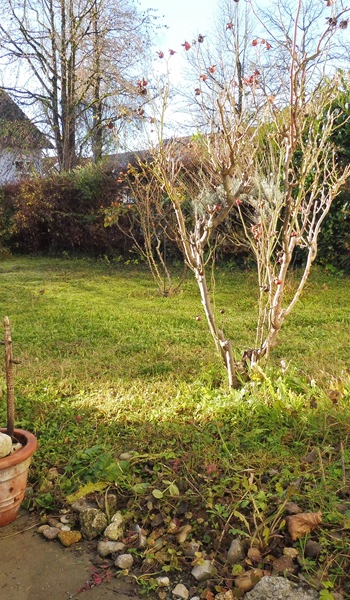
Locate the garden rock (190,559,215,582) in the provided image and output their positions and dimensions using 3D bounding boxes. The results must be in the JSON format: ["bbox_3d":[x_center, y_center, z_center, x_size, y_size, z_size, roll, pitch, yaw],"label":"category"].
[{"bbox_3d":[0.067,0.637,1.360,0.057,0.047,0.053,0,10,0],"label":"garden rock"}]

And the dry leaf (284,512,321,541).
[{"bbox_3d":[0.334,0.588,1.500,0.090,0.055,0.070,0,10,0],"label":"dry leaf"}]

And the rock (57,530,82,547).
[{"bbox_3d":[-0.261,0.595,1.438,0.059,0.030,0.042,-3,8,-11],"label":"rock"}]

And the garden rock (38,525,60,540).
[{"bbox_3d":[-0.320,0.593,1.471,0.056,0.028,0.041,-3,8,-13],"label":"garden rock"}]

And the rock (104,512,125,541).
[{"bbox_3d":[-0.153,0.573,1.466,0.053,0.061,0.063,-2,8,-7],"label":"rock"}]

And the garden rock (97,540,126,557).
[{"bbox_3d":[-0.153,0.600,1.393,0.068,0.029,0.041,-2,8,-7],"label":"garden rock"}]

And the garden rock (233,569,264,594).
[{"bbox_3d":[0.161,0.609,1.252,0.062,0.037,0.050,0,8,7],"label":"garden rock"}]

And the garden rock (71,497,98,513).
[{"bbox_3d":[-0.251,0.570,1.602,0.072,0.033,0.061,-3,8,-10],"label":"garden rock"}]

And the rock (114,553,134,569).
[{"bbox_3d":[-0.117,0.606,1.340,0.043,0.029,0.037,-2,8,-6],"label":"rock"}]

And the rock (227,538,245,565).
[{"bbox_3d":[0.152,0.620,1.425,0.045,0.055,0.045,0,10,0],"label":"rock"}]

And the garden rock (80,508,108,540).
[{"bbox_3d":[-0.216,0.595,1.530,0.074,0.072,0.068,0,10,0],"label":"garden rock"}]

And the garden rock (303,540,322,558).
[{"bbox_3d":[0.328,0.592,1.369,0.040,0.031,0.035,1,8,14],"label":"garden rock"}]

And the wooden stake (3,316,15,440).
[{"bbox_3d":[-0.469,0.228,1.638,0.021,0.365,0.021,0,10,0],"label":"wooden stake"}]

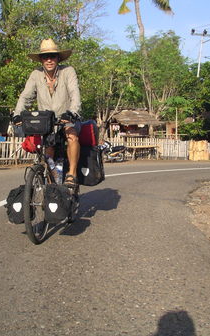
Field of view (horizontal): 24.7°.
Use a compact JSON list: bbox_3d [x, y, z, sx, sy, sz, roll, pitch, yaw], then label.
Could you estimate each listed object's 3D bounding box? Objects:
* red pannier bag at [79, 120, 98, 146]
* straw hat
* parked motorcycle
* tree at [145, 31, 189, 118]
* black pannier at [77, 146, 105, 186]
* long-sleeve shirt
[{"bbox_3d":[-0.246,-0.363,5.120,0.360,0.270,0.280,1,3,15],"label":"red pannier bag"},{"bbox_3d":[-0.518,-1.107,4.550,0.400,0.180,0.420,-5,3,0],"label":"straw hat"},{"bbox_3d":[0.256,-0.768,22.300,1.850,1.050,0.700,-2,4,-37],"label":"parked motorcycle"},{"bbox_3d":[3.785,-4.481,29.000,2.800,7.300,2.800,0,3,0],"label":"tree"},{"bbox_3d":[-0.142,-0.016,5.050,0.200,0.420,0.300,1,3,15],"label":"black pannier"},{"bbox_3d":[-0.552,-0.696,4.600,0.620,0.560,0.460,0,3,7],"label":"long-sleeve shirt"}]

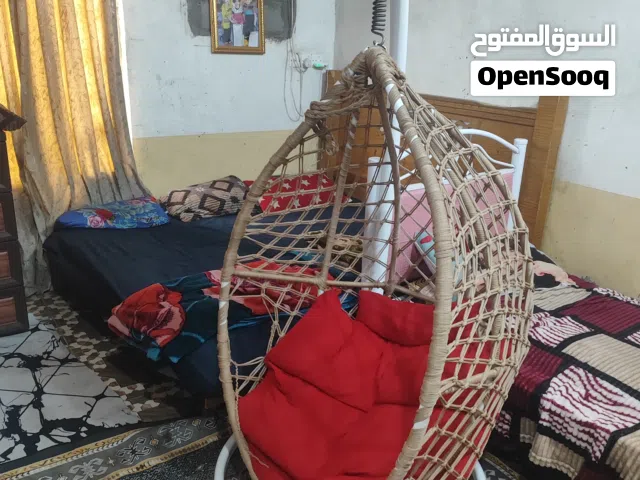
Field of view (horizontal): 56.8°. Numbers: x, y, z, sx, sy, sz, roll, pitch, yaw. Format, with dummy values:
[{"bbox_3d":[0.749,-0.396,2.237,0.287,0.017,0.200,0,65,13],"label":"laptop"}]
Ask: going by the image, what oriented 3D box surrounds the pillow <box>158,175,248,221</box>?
[{"bbox_3d":[-0.767,-0.284,3.944,0.520,0.180,0.360,-12,31,-36],"label":"pillow"}]

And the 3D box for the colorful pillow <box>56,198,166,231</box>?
[{"bbox_3d":[-1.264,-0.173,3.646,0.620,0.130,0.380,-5,20,-19],"label":"colorful pillow"}]

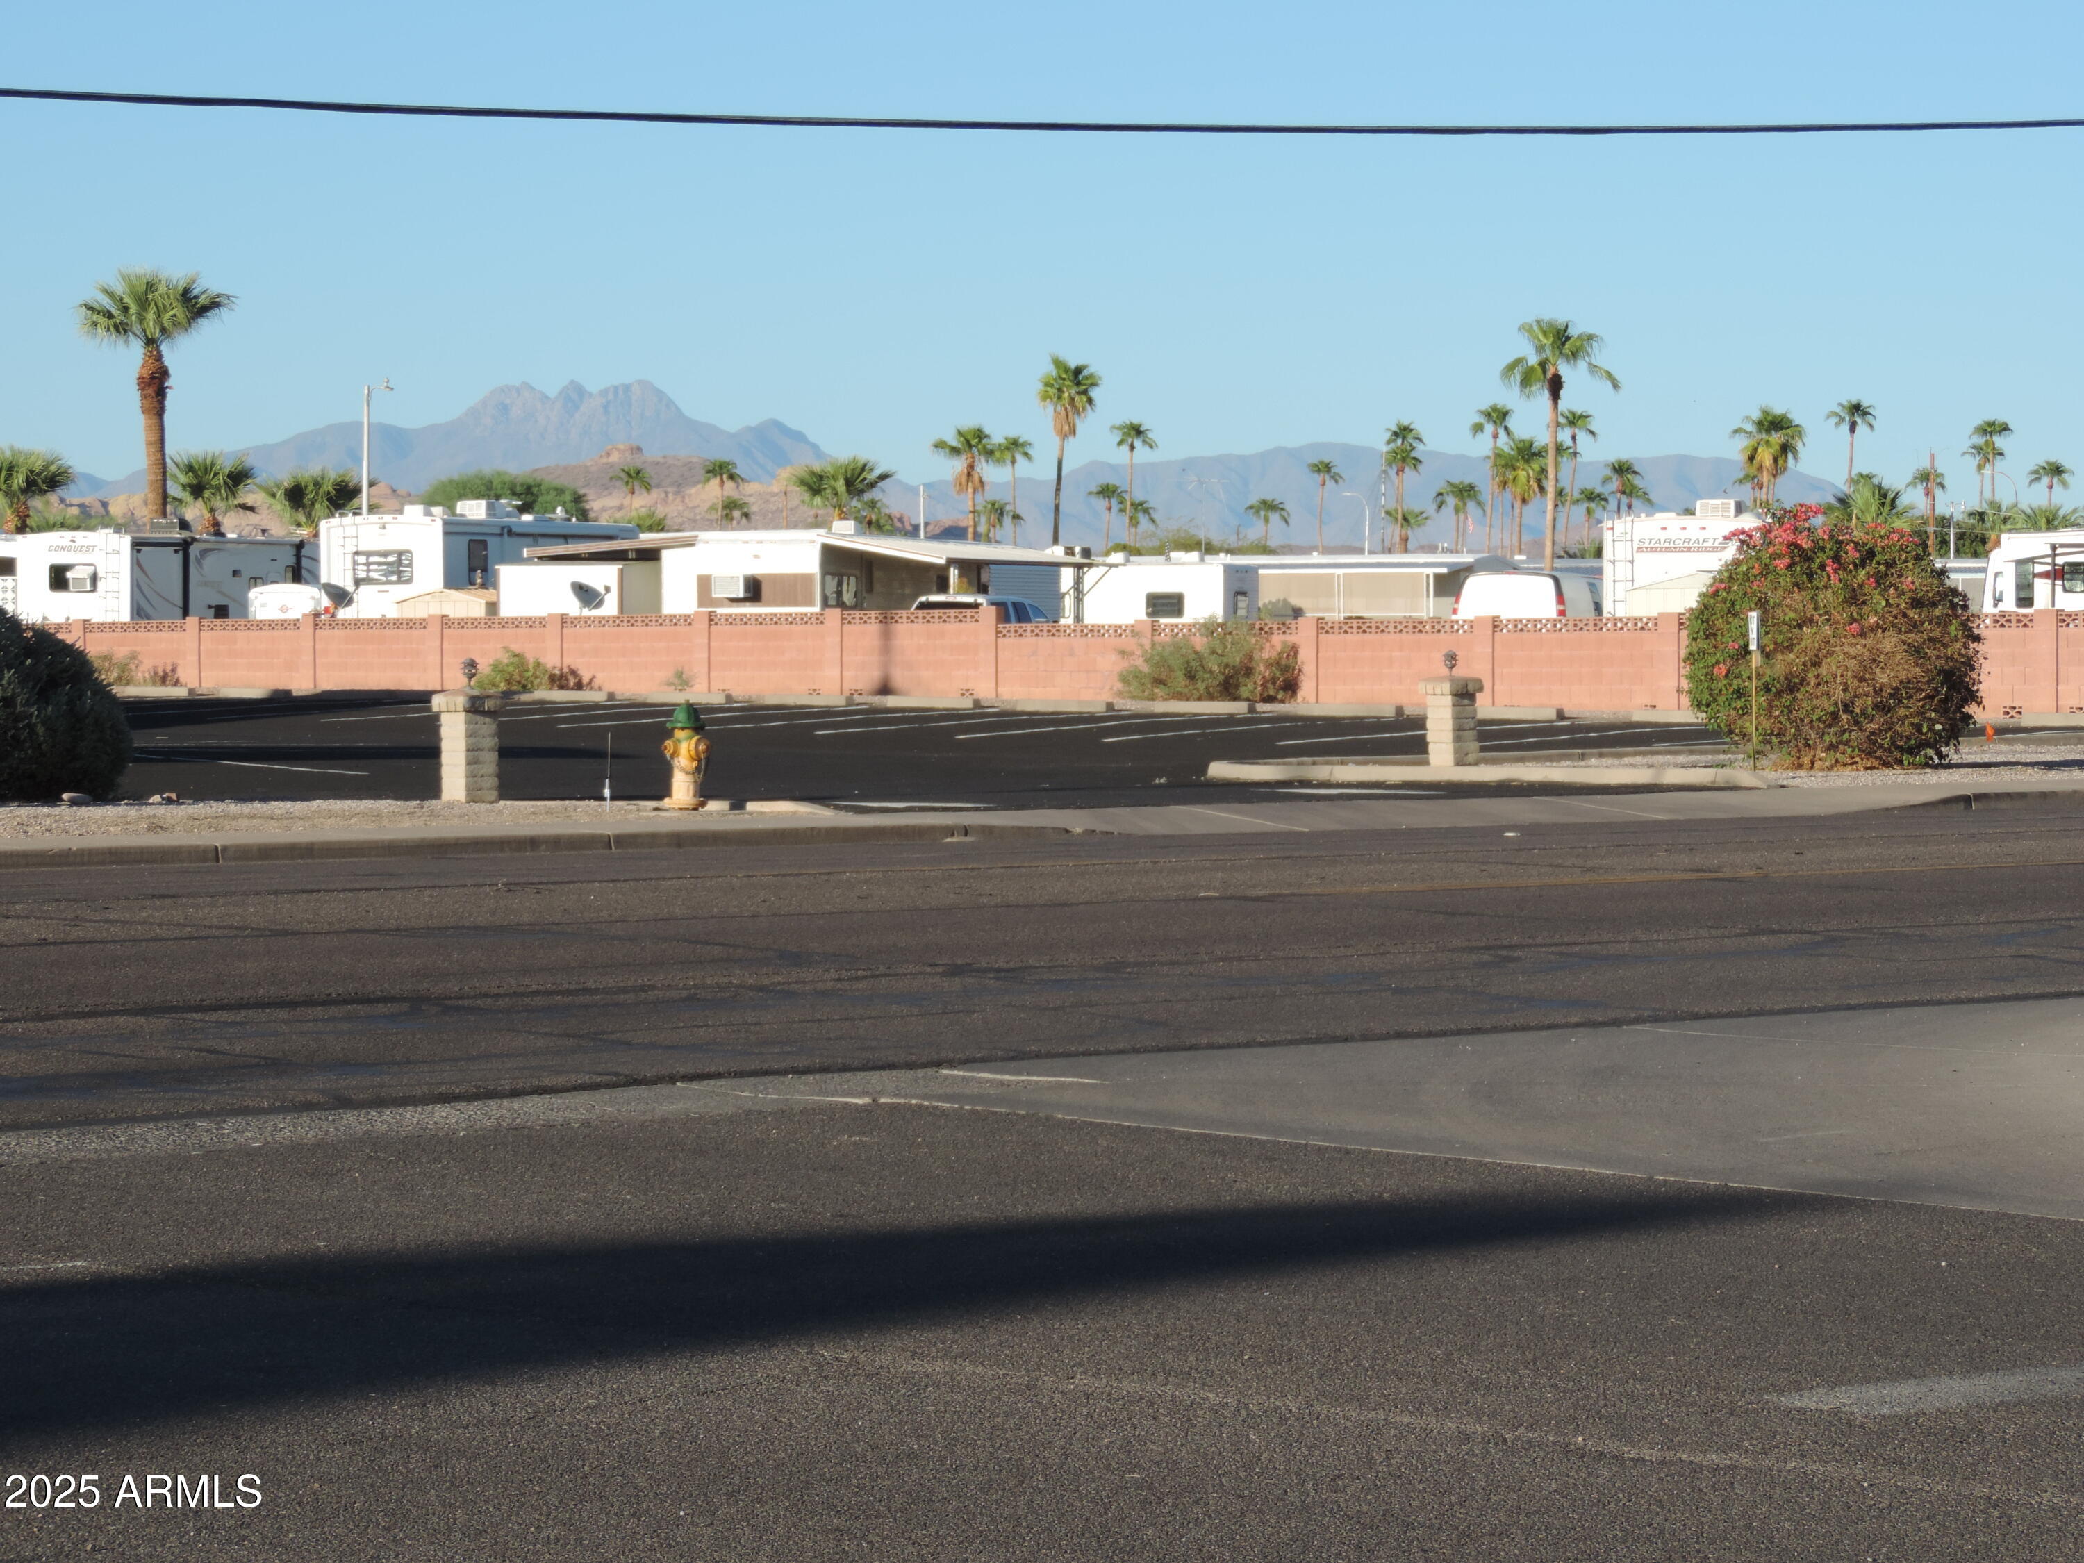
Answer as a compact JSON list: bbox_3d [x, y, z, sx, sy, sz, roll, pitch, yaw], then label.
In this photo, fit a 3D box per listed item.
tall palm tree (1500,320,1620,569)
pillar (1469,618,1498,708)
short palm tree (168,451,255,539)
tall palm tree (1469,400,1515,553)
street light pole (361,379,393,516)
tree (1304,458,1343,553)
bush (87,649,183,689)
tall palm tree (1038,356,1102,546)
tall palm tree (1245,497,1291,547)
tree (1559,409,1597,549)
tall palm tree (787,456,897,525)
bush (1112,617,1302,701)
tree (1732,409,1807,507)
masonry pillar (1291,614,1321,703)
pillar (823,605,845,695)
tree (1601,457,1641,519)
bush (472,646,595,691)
[{"bbox_3d":[11.460,-6.145,139.920,2.632,8.136,2.632,0,1,0],"label":"tall palm tree"},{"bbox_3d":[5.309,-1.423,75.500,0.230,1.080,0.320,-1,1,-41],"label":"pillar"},{"bbox_3d":[-22.584,-5.860,171.929,2.437,6.297,2.437,0,1,0],"label":"short palm tree"},{"bbox_3d":[27.766,-15.031,390.144,2.712,16.549,2.712,0,1,0],"label":"tall palm tree"},{"bbox_3d":[-14.204,-5.389,135.000,0.680,6.400,0.240,0,1,0],"label":"street light pole"},{"bbox_3d":[19.208,-14.695,430.126,2.713,14.470,2.713,0,1,0],"label":"tree"},{"bbox_3d":[-14.000,-1.725,97.500,0.800,0.600,1.800,-1,1,-43],"label":"bush"},{"bbox_3d":[1.352,-13.174,300.000,3.100,14.100,3.100,0,1,0],"label":"tall palm tree"},{"bbox_3d":[13.372,-11.792,374.860,2.704,10.106,2.704,0,1,0],"label":"tall palm tree"},{"bbox_3d":[34.725,-15.772,409.802,2.429,16.679,2.429,0,1,0],"label":"tree"},{"bbox_3d":[-5.519,-5.901,174.929,2.975,6.260,2.975,0,1,0],"label":"tall palm tree"},{"bbox_3d":[2.054,-1.483,77.800,1.700,1.070,2.700,-1,1,-41],"label":"bush"},{"bbox_3d":[35.644,-11.821,310.112,3.593,12.928,3.593,0,1,0],"label":"tree"},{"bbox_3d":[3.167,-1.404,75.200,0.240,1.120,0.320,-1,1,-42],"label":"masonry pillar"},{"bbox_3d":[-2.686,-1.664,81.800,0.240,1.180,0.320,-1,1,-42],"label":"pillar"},{"bbox_3d":[34.370,-12.997,374.841,2.415,12.518,2.415,0,1,0],"label":"tree"},{"bbox_3d":[-6.866,-1.490,85.300,0.900,0.660,1.800,-1,1,-42],"label":"bush"}]

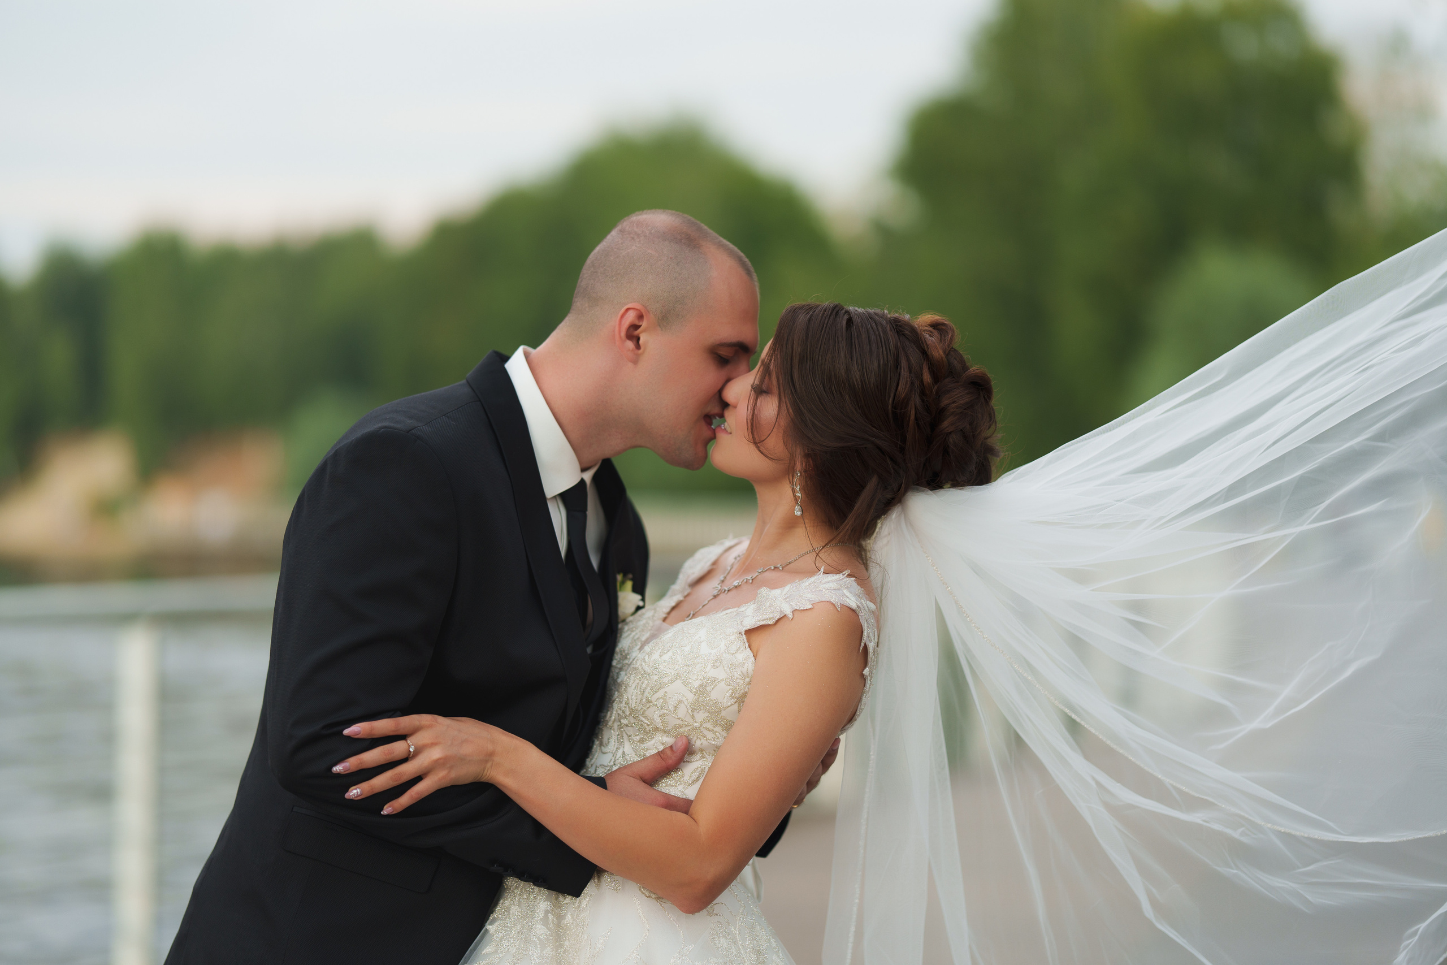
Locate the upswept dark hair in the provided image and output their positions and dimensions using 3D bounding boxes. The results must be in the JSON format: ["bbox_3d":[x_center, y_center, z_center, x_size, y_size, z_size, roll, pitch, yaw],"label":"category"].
[{"bbox_3d":[0.152,-0.059,3.400,0.245,0.235,0.200,18,4,12],"label":"upswept dark hair"}]

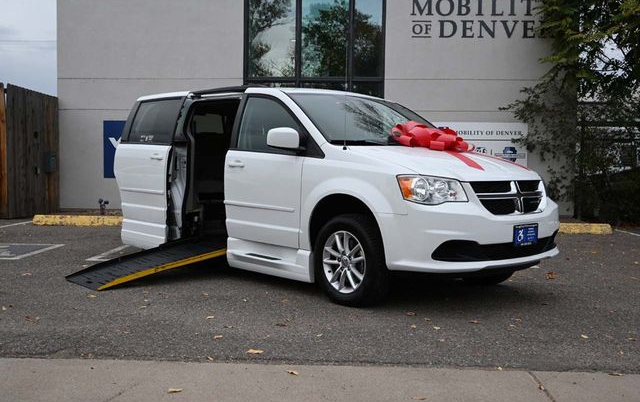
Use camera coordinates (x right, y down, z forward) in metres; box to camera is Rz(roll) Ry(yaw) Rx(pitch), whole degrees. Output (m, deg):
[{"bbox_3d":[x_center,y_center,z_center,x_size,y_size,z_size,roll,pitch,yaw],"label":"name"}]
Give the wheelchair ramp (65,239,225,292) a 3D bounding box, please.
[{"bbox_3d":[-1.520,0.544,5.904,1.420,0.110,0.730,-14,12,-39],"label":"wheelchair ramp"}]

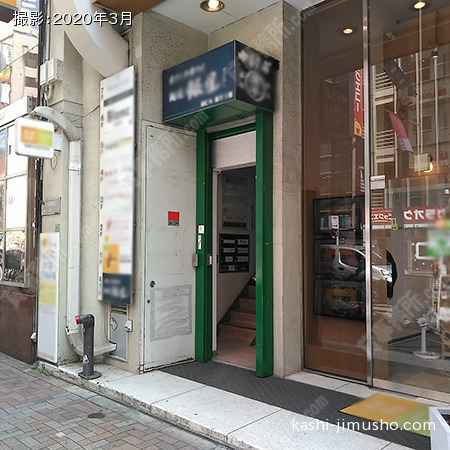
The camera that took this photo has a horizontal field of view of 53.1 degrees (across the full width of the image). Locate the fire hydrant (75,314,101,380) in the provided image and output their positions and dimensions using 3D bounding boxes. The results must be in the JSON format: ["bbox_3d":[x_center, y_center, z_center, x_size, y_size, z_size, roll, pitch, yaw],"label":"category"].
[{"bbox_3d":[-1.543,1.376,5.137,0.250,0.690,0.290,-3,-4,44],"label":"fire hydrant"}]

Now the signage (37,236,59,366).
[{"bbox_3d":[-2.215,0.894,5.673,0.525,1.583,0.037,-2,-3,43],"label":"signage"}]

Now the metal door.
[{"bbox_3d":[-0.690,0.261,5.656,0.053,2.955,0.855,-2,-3,43],"label":"metal door"}]

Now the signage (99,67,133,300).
[{"bbox_3d":[-1.354,-0.473,5.626,0.738,2.854,0.052,-2,-3,43],"label":"signage"}]

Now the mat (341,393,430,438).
[{"bbox_3d":[1.618,1.667,3.992,0.938,0.011,0.720,-2,-3,43],"label":"mat"}]

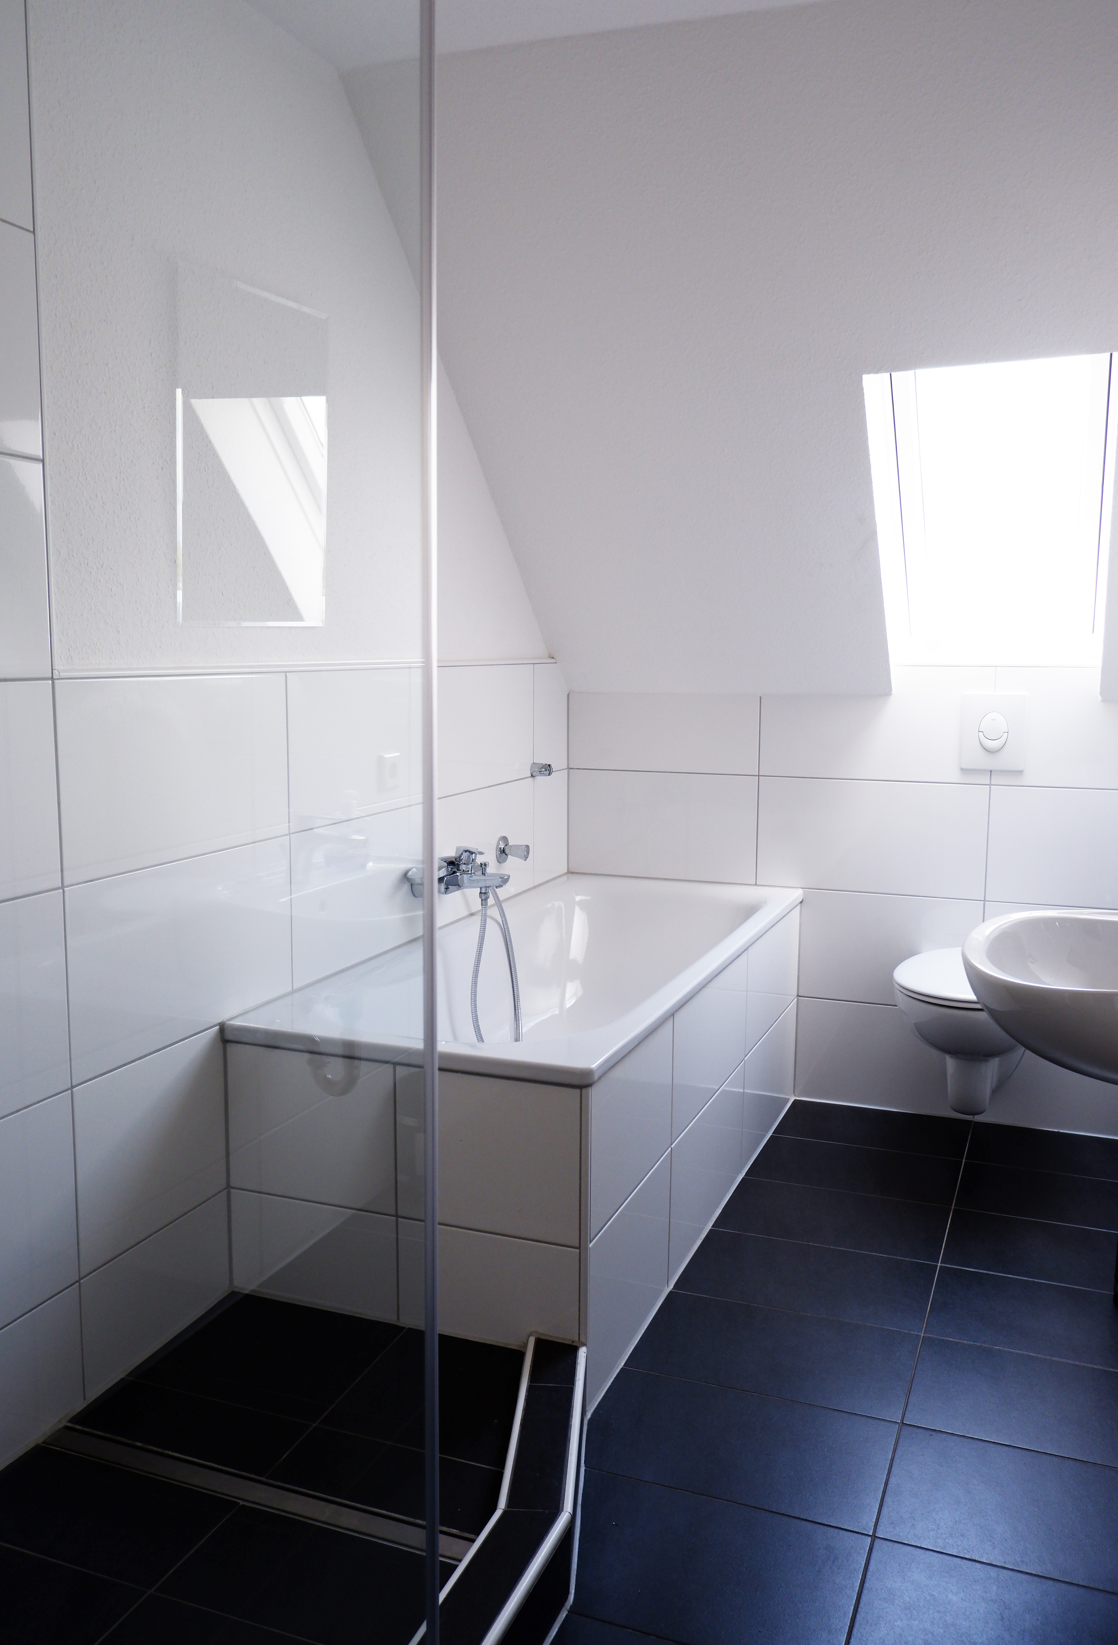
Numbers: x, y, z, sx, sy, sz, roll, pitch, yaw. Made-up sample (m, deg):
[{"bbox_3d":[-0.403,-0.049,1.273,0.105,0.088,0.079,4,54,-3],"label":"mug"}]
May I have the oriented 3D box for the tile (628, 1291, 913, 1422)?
[{"bbox_3d":[0.386,0.959,2.274,0.492,0.010,0.291,3,8,22],"label":"tile"}]

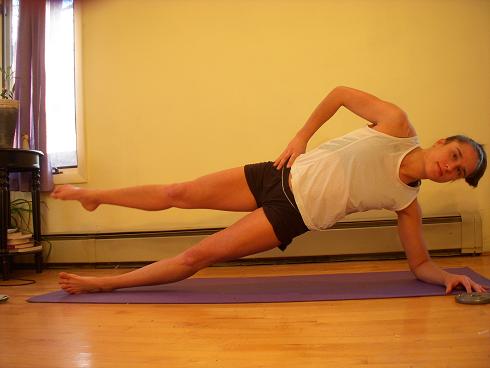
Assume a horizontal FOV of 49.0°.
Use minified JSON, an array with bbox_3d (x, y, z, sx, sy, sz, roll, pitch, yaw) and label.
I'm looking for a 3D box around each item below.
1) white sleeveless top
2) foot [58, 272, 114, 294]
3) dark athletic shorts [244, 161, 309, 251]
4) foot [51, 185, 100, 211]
[{"bbox_3d":[0.429,-0.023,2.090,0.490,0.335,0.240,-15,6,10],"label":"white sleeveless top"},{"bbox_3d":[-0.671,0.418,2.250,0.230,0.090,0.095,0,-8,-39],"label":"foot"},{"bbox_3d":[0.135,0.082,2.140,0.215,0.350,0.240,-17,2,9],"label":"dark athletic shorts"},{"bbox_3d":[-0.686,0.055,2.190,0.220,0.090,0.088,14,25,-21],"label":"foot"}]

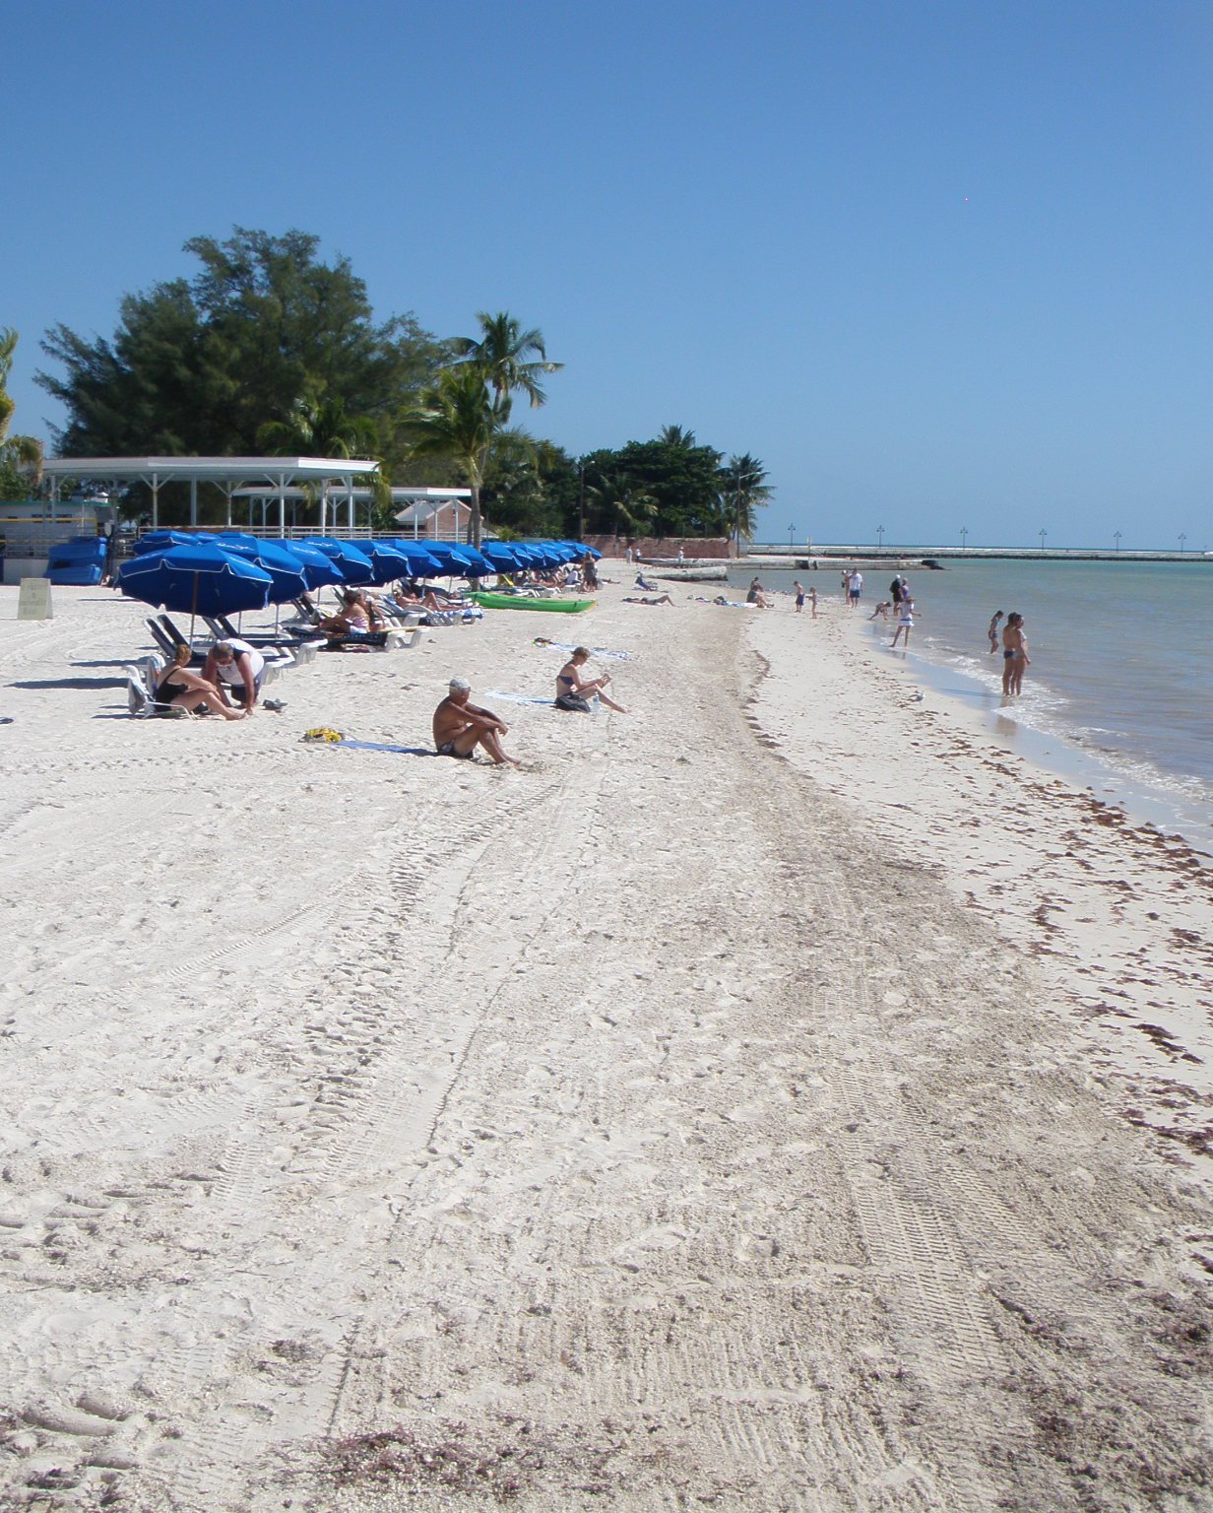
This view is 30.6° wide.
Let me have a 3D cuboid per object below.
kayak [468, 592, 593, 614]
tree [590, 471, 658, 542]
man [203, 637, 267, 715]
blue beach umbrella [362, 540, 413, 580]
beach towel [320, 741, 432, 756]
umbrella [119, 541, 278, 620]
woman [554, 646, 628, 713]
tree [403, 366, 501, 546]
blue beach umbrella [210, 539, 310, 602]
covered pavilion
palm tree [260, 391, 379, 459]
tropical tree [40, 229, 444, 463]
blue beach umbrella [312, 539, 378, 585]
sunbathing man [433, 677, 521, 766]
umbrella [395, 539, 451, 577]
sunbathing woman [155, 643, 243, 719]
[{"bbox_3d":[-2.288,-4.507,65.376,4.000,0.400,0.800,3,6,18],"label":"kayak"},{"bbox_3d":[1.379,-24.553,228.000,7.200,9.000,7.200,1,6,0],"label":"tree"},{"bbox_3d":[-4.510,-0.954,26.844,0.680,0.920,0.850,5,7,33],"label":"man"},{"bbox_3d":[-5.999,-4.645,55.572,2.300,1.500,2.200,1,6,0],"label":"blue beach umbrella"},{"bbox_3d":[-2.169,-0.081,22.804,1.500,0.050,0.750,2,6,12],"label":"beach towel"},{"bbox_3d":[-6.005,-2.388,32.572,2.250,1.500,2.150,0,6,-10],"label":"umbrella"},{"bbox_3d":[-0.178,-0.964,27.800,0.900,0.800,0.450,3,6,15],"label":"woman"},{"bbox_3d":[-5.768,-10.288,82.387,3.900,8.000,3.900,1,6,0],"label":"tree"},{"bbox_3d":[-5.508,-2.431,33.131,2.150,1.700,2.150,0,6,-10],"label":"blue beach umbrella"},{"bbox_3d":[-16.217,-9.769,88.500,14.000,4.000,13.000,-1,6,-20],"label":"covered pavilion"},{"bbox_3d":[-12.069,-11.550,95.000,5.600,8.200,5.600,1,6,0],"label":"palm tree"},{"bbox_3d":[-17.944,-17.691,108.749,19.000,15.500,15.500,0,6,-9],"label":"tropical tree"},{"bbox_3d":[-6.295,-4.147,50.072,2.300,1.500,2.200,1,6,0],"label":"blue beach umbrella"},{"bbox_3d":[-1.317,-0.360,22.341,0.900,0.840,0.550,4,6,25],"label":"sunbathing man"},{"bbox_3d":[-4.862,-4.266,54.000,2.300,2.000,2.300,1,6,0],"label":"umbrella"},{"bbox_3d":[-4.710,-0.875,25.600,0.980,0.870,0.500,2,6,8],"label":"sunbathing woman"}]

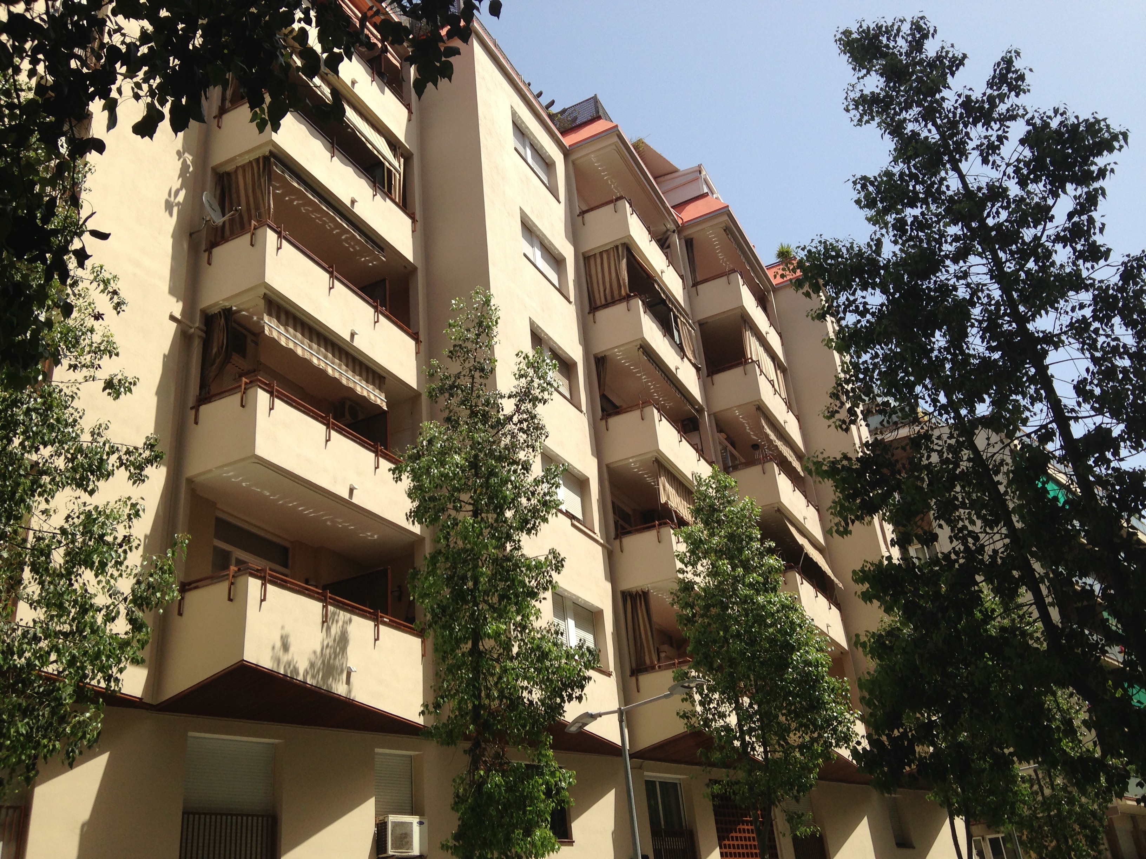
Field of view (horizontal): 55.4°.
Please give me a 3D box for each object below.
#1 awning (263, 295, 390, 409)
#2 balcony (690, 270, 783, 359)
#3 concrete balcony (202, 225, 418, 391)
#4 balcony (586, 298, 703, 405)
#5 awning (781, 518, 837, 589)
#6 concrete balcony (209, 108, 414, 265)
[{"bbox_3d":[-4.056,-1.204,18.258,0.261,0.682,3.190,-17,-29,22],"label":"awning"},{"bbox_3d":[4.889,-2.913,31.673,1.276,1.247,4.118,-17,-29,22],"label":"balcony"},{"bbox_3d":[-4.445,-1.840,19.007,1.276,1.189,4.118,-17,-29,22],"label":"concrete balcony"},{"bbox_3d":[1.879,-1.712,27.684,1.470,1.176,4.263,-17,-28,21],"label":"balcony"},{"bbox_3d":[6.197,3.123,28.416,0.493,1.218,3.944,-17,-29,22],"label":"awning"},{"bbox_3d":[-4.880,-4.455,20.746,1.470,1.176,4.263,-17,-28,21],"label":"concrete balcony"}]

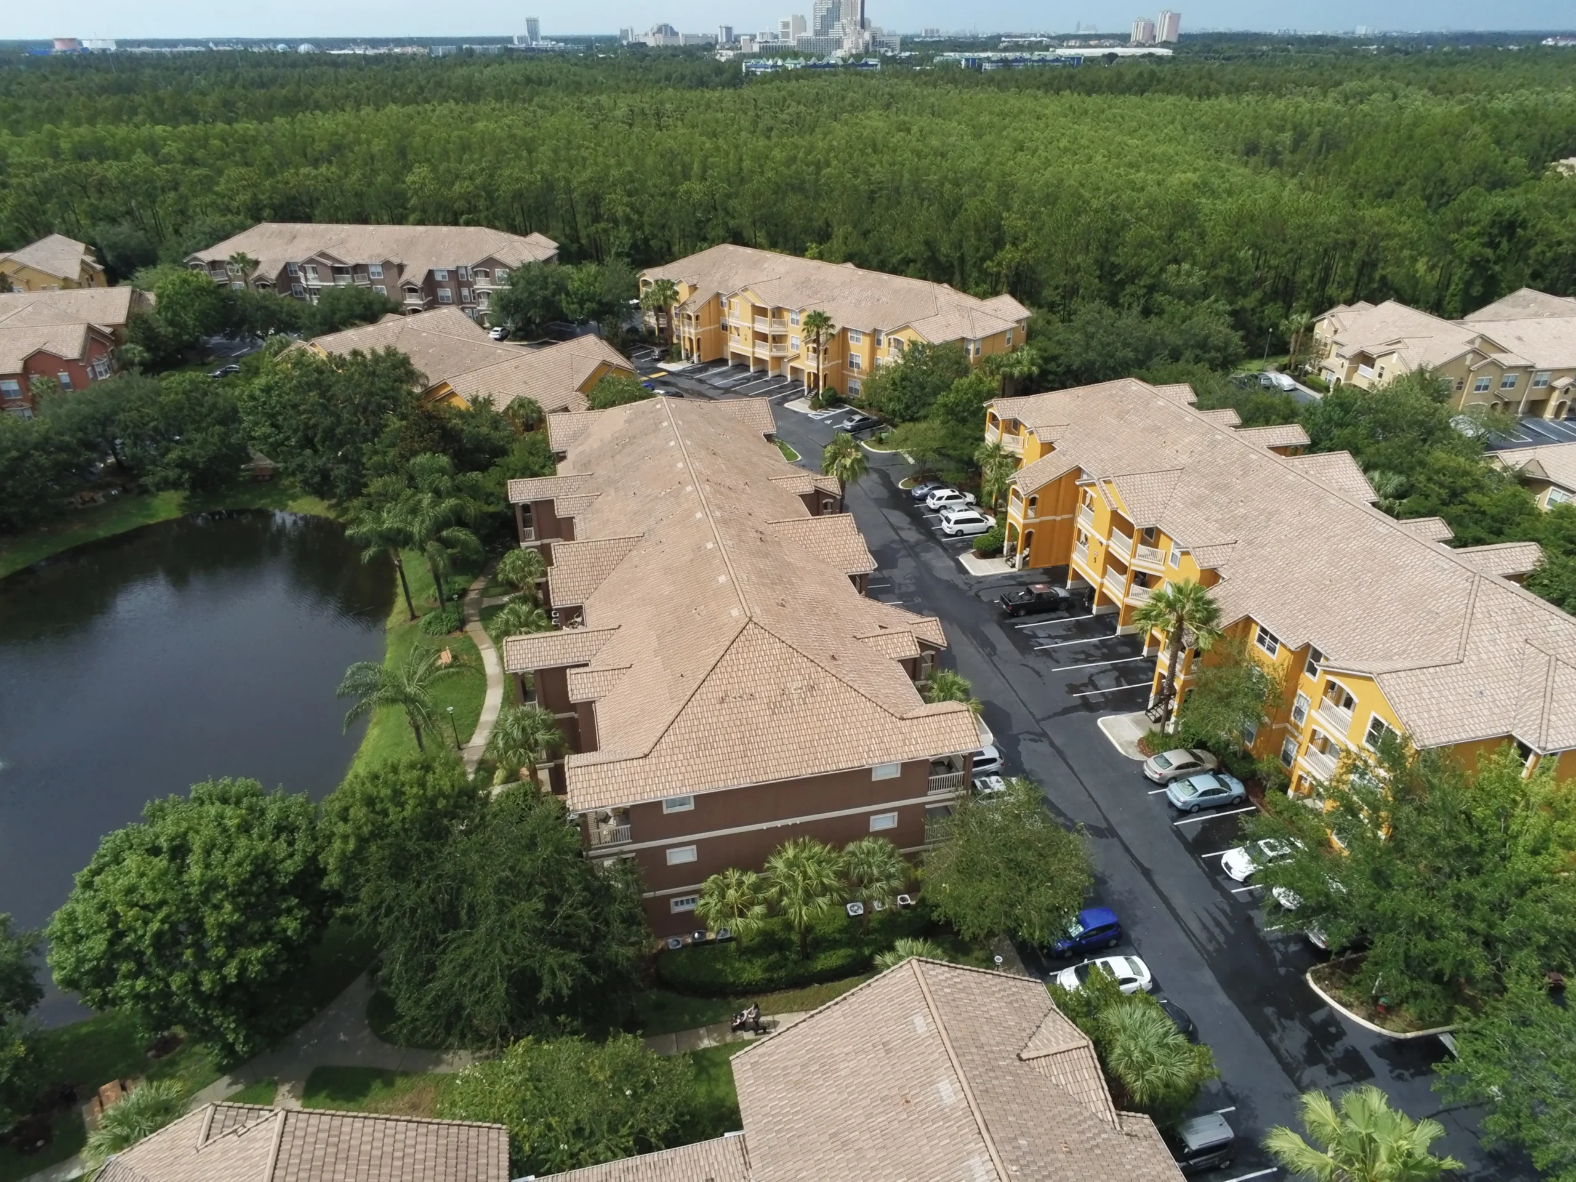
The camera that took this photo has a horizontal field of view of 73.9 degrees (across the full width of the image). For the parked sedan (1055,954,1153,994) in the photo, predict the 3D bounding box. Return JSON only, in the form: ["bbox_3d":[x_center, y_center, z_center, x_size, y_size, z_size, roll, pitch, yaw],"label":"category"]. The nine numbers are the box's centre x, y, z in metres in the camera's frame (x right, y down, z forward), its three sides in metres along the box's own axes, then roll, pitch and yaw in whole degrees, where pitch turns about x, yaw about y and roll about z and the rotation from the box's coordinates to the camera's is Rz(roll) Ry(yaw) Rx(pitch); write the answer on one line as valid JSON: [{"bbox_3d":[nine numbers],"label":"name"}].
[{"bbox_3d":[14.929,18.300,49.270,4.600,1.440,1.800,-7,29,-12],"label":"parked sedan"}]

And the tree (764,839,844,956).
[{"bbox_3d":[0.824,14.915,49.764,3.755,7.105,3.755,0,28,0],"label":"tree"}]

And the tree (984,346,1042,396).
[{"bbox_3d":[25.736,-23.951,121.748,6.300,8.600,5.200,0,28,0],"label":"tree"}]

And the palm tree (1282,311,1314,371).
[{"bbox_3d":[67.606,-33.141,139.508,4.200,7.700,3.800,0,28,0],"label":"palm tree"}]

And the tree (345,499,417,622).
[{"bbox_3d":[-30.091,-2.254,79.692,5.278,10.150,5.075,0,28,0],"label":"tree"}]

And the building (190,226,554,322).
[{"bbox_3d":[-66.600,-52.427,171.045,56.500,13.500,22.500,3,28,6],"label":"building"}]

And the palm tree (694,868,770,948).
[{"bbox_3d":[-2.606,15.820,50.541,3.400,5.600,3.400,0,28,0],"label":"palm tree"}]

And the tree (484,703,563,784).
[{"bbox_3d":[-15.079,9.699,60.687,4.100,7.000,4.100,0,28,0],"label":"tree"}]

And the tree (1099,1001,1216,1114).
[{"bbox_3d":[14.204,19.281,41.620,4.161,6.902,4.060,0,28,0],"label":"tree"}]

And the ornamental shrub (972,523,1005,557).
[{"bbox_3d":[17.492,-4.413,91.548,2.700,1.900,2.600,0,28,0],"label":"ornamental shrub"}]

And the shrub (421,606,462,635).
[{"bbox_3d":[-26.320,2.291,79.520,3.300,1.700,3.000,0,28,0],"label":"shrub"}]

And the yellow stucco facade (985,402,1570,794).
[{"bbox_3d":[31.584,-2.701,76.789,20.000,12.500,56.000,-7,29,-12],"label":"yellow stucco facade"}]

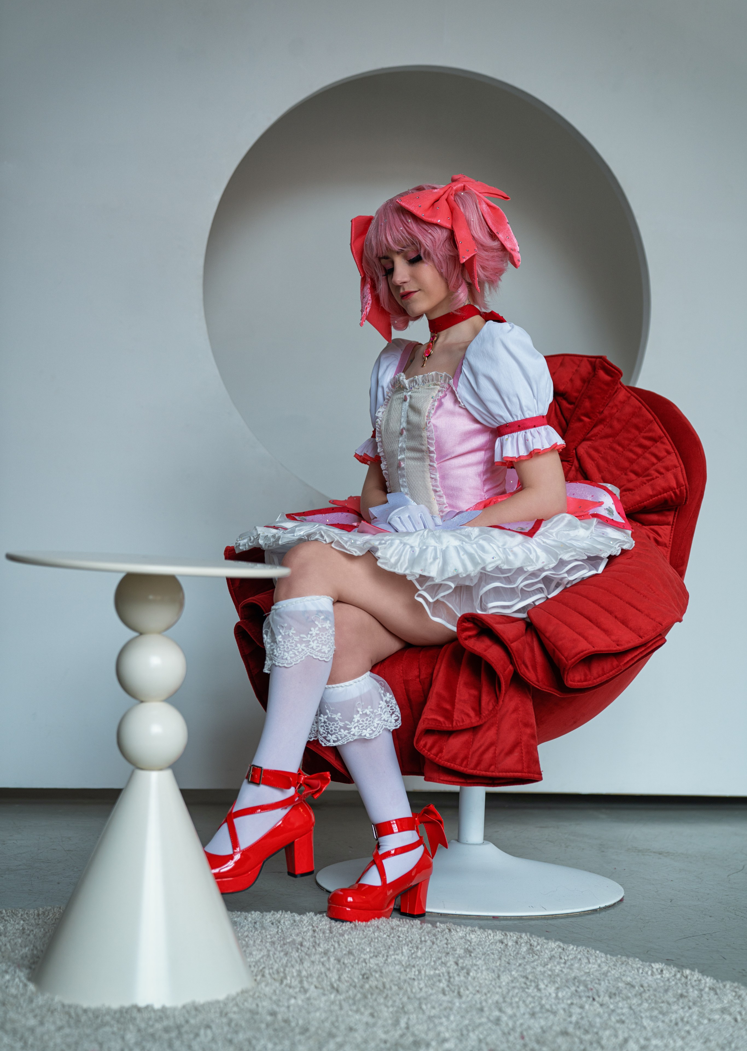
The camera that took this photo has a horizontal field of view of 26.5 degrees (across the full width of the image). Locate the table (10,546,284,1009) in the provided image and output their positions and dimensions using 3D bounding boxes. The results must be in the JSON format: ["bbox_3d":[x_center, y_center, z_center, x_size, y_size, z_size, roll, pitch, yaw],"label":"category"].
[{"bbox_3d":[-0.350,0.378,2.436,0.438,0.649,0.438,2,-1,0],"label":"table"}]

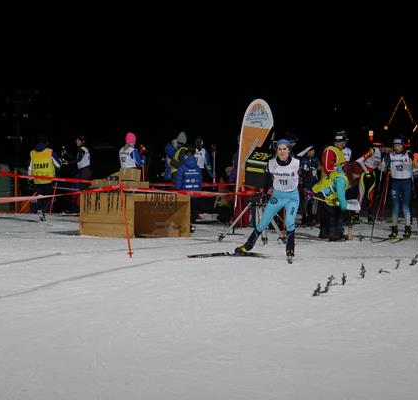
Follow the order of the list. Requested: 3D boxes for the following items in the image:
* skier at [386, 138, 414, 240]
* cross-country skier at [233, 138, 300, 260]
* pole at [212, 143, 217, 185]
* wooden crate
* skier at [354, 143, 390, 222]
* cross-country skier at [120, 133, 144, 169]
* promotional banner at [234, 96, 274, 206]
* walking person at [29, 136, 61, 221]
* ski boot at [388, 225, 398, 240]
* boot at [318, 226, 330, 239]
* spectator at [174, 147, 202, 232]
[{"bbox_3d":[3.016,-0.181,29.400,0.480,1.570,0.420,0,2,9],"label":"skier"},{"bbox_3d":[0.770,-0.007,25.000,0.880,1.600,0.650,0,2,2],"label":"cross-country skier"},{"bbox_3d":[0.106,-0.279,35.981,0.080,1.450,0.080,0,2,0],"label":"pole"},{"bbox_3d":[-1.211,0.220,30.740,1.230,0.730,1.330,-1,2,-42],"label":"wooden crate"},{"bbox_3d":[3.023,-0.303,34.300,0.640,1.450,0.550,0,2,-6],"label":"skier"},{"bbox_3d":[-1.414,-0.416,34.500,0.500,1.660,0.450,1,2,37],"label":"cross-country skier"},{"bbox_3d":[0.720,-0.736,30.200,0.650,1.820,0.080,0,2,0],"label":"promotional banner"},{"bbox_3d":[-3.235,-0.422,36.678,0.620,1.700,0.500,0,2,6],"label":"walking person"},{"bbox_3d":[2.900,0.498,29.497,0.110,0.220,0.280,0,2,18],"label":"ski boot"},{"bbox_3d":[1.821,0.510,29.300,0.270,0.200,0.130,1,2,24],"label":"boot"},{"bbox_3d":[-0.357,-0.178,31.700,0.500,1.460,0.400,-1,2,-18],"label":"spectator"}]

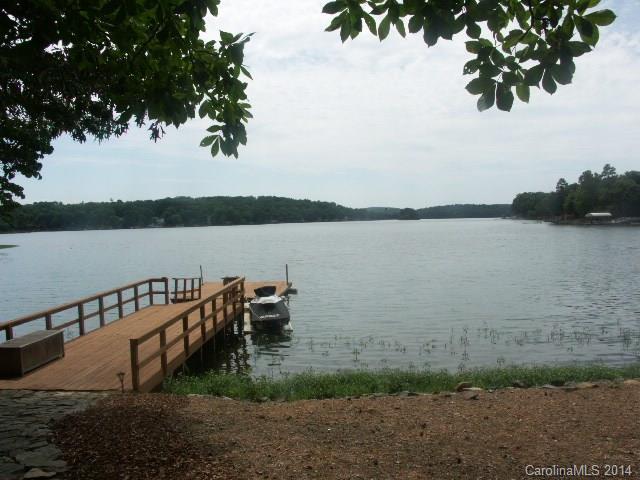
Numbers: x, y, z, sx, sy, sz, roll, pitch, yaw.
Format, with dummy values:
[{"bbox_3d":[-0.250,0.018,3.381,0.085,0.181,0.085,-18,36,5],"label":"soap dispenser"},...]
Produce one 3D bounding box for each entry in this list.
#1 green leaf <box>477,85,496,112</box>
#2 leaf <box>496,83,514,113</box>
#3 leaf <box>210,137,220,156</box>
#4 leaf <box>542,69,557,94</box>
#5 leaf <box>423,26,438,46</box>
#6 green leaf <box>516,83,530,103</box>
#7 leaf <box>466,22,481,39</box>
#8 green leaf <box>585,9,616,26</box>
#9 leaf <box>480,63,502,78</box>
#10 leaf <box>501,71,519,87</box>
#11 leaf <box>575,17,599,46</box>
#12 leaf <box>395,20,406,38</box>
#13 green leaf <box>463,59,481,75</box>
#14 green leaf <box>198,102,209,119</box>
[{"bbox_3d":[0.836,-0.711,2.600,0.100,0.141,0.056,0,2,0],"label":"green leaf"},{"bbox_3d":[0.932,-0.716,2.600,0.090,0.151,0.060,0,2,0],"label":"leaf"},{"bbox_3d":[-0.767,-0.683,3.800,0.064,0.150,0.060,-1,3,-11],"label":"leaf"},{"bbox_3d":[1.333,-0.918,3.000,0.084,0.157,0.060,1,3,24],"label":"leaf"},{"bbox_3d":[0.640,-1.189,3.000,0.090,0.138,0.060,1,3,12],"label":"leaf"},{"bbox_3d":[1.022,-0.741,2.600,0.070,0.100,0.040,0,2,0],"label":"green leaf"},{"bbox_3d":[0.771,-1.052,2.600,0.070,0.080,0.032,0,2,0],"label":"leaf"},{"bbox_3d":[1.409,-1.117,2.600,0.161,0.090,0.064,0,2,0],"label":"green leaf"},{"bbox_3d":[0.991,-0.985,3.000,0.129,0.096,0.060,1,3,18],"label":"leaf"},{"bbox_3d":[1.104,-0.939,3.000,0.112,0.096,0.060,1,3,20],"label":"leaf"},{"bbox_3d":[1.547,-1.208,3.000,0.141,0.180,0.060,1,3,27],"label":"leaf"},{"bbox_3d":[0.420,-1.098,2.700,0.063,0.094,0.038,0,2,0],"label":"leaf"},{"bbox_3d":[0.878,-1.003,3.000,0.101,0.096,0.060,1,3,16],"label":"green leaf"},{"bbox_3d":[-0.810,-0.901,3.600,0.070,0.111,0.045,0,2,0],"label":"green leaf"}]

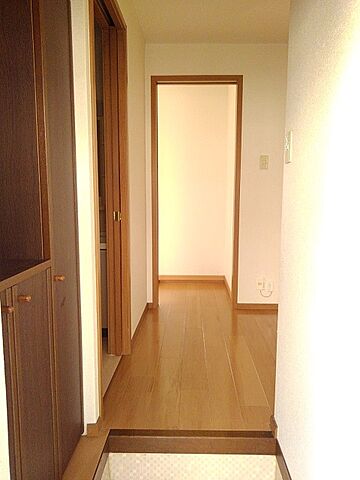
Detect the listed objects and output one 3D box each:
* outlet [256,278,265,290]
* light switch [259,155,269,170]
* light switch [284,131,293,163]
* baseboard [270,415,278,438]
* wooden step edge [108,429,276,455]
[{"bbox_3d":[0.739,0.413,3.173,0.071,0.115,0.011,0,7,2],"label":"outlet"},{"bbox_3d":[0.742,-0.680,3.038,0.073,0.120,0.011,0,7,2],"label":"light switch"},{"bbox_3d":[0.422,-0.361,1.352,0.011,0.120,0.072,0,7,2],"label":"light switch"},{"bbox_3d":[0.418,0.828,1.542,0.014,0.060,0.085,0,7,2],"label":"baseboard"},{"bbox_3d":[0.054,0.897,1.538,0.735,0.083,0.050,0,7,2],"label":"wooden step edge"}]

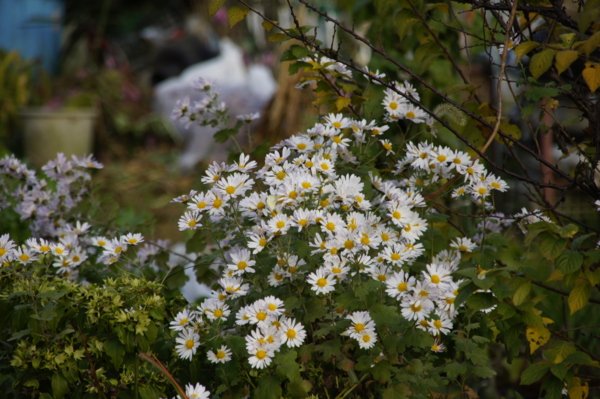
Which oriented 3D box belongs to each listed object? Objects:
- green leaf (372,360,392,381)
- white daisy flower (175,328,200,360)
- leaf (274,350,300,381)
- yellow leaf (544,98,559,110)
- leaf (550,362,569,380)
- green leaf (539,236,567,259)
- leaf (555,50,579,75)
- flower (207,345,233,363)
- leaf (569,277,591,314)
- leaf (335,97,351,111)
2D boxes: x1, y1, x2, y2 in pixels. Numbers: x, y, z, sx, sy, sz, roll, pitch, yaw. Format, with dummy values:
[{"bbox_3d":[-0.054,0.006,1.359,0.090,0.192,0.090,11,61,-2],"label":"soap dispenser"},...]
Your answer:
[{"bbox_3d":[0.112,0.231,6.750,0.027,0.027,0.015,0,7,0],"label":"green leaf"},{"bbox_3d":[-0.169,0.218,7.500,0.042,0.046,0.015,3,-7,31],"label":"white daisy flower"},{"bbox_3d":[-0.019,0.253,7.600,0.040,0.046,0.020,0,3,0],"label":"leaf"},{"bbox_3d":[0.390,-0.147,7.750,0.022,0.019,0.013,0,6,0],"label":"yellow leaf"},{"bbox_3d":[0.392,0.260,7.550,0.027,0.027,0.014,-1,6,-6],"label":"leaf"},{"bbox_3d":[0.383,0.074,7.550,0.038,0.036,0.020,0,3,0],"label":"green leaf"},{"bbox_3d":[0.357,-0.184,6.700,0.032,0.032,0.015,0,7,0],"label":"leaf"},{"bbox_3d":[-0.122,0.234,7.600,0.039,0.013,0.037,0,46,0],"label":"flower"},{"bbox_3d":[0.425,0.146,7.600,0.030,0.058,0.020,27,0,4],"label":"leaf"},{"bbox_3d":[0.065,-0.146,7.600,0.024,0.021,0.014,0,3,0],"label":"leaf"}]

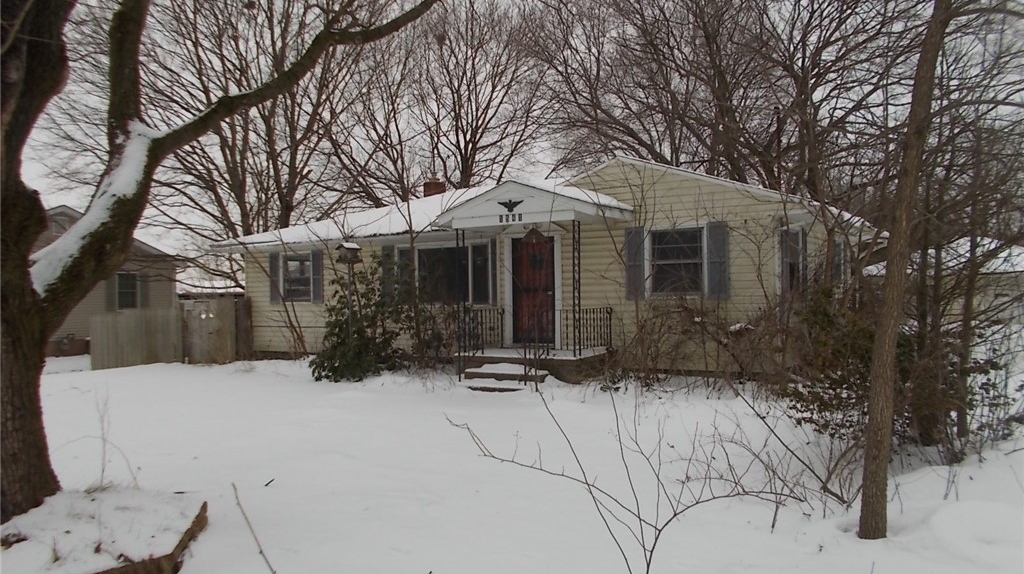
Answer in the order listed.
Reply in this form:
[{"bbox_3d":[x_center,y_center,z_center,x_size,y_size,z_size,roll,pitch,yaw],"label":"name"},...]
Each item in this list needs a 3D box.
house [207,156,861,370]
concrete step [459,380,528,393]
[{"bbox_3d":[0.709,-0.480,19.105,13.800,4.450,10.500,-1,0,32],"label":"house"},{"bbox_3d":[-0.249,1.740,13.059,1.500,0.180,0.360,-1,0,32],"label":"concrete step"}]

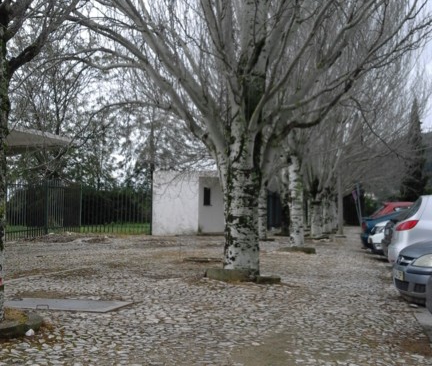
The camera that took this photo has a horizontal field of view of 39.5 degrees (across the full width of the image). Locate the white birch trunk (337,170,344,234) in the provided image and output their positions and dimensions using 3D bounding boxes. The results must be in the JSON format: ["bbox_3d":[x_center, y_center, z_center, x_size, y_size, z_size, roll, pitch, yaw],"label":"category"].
[{"bbox_3d":[7.572,1.153,36.500,0.400,3.940,0.400,-1,-3,12],"label":"white birch trunk"}]

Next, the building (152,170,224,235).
[{"bbox_3d":[-0.994,1.199,37.000,5.000,3.850,4.000,0,-3,7],"label":"building"}]

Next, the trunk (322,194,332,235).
[{"bbox_3d":[7.805,2.164,42.000,0.660,2.860,0.660,-1,-3,12],"label":"trunk"}]

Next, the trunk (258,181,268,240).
[{"bbox_3d":[2.396,1.443,31.000,0.570,3.040,0.570,-1,-3,12],"label":"trunk"}]

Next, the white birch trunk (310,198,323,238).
[{"bbox_3d":[5.529,1.892,33.000,0.630,2.190,0.630,-1,-3,12],"label":"white birch trunk"}]

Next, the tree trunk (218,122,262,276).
[{"bbox_3d":[0.482,0.309,11.600,0.740,2.990,0.740,-1,-3,12],"label":"tree trunk"}]

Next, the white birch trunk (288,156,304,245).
[{"bbox_3d":[2.820,0.611,21.000,0.530,3.140,0.530,-1,-3,12],"label":"white birch trunk"}]

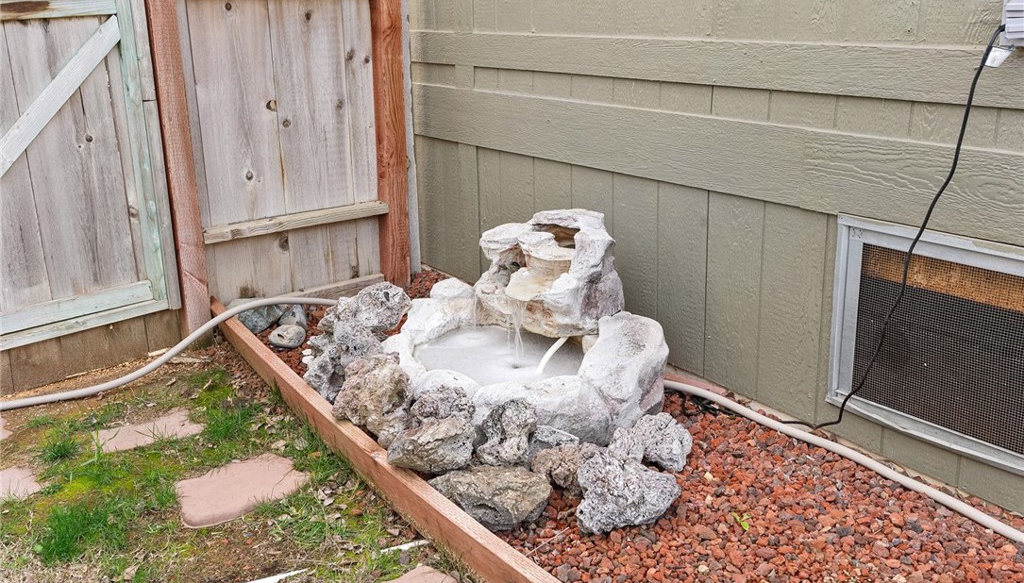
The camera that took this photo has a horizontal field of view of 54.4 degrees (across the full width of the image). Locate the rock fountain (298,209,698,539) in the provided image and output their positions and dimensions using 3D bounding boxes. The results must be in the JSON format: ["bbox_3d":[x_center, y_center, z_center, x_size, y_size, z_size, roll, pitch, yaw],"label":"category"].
[{"bbox_3d":[0.013,0.098,2.740,0.862,0.497,1.326,-14,21,-37],"label":"rock fountain"}]

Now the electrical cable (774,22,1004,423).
[{"bbox_3d":[0.846,-0.089,2.337,0.094,1.028,0.481,-13,20,-34],"label":"electrical cable"}]

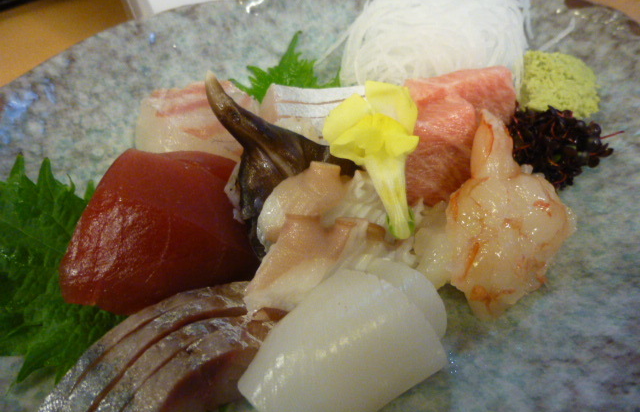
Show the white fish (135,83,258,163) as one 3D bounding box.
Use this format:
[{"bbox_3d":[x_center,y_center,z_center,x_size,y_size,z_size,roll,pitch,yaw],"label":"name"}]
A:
[{"bbox_3d":[-0.046,-0.029,0.178,0.042,0.021,0.033,-8,47,-5],"label":"white fish"}]

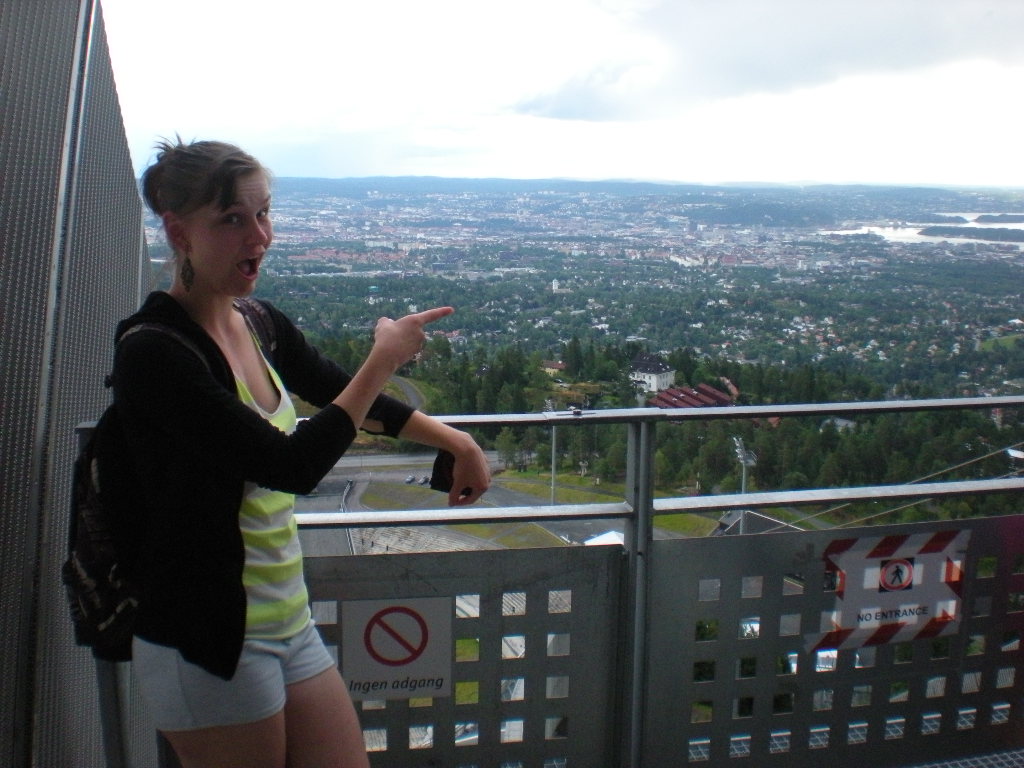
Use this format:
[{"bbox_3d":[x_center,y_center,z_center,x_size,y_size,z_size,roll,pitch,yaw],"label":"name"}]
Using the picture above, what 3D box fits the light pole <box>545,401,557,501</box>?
[{"bbox_3d":[10.419,19.150,299.213,2.100,30.700,2.100,-5,12,-29],"label":"light pole"}]

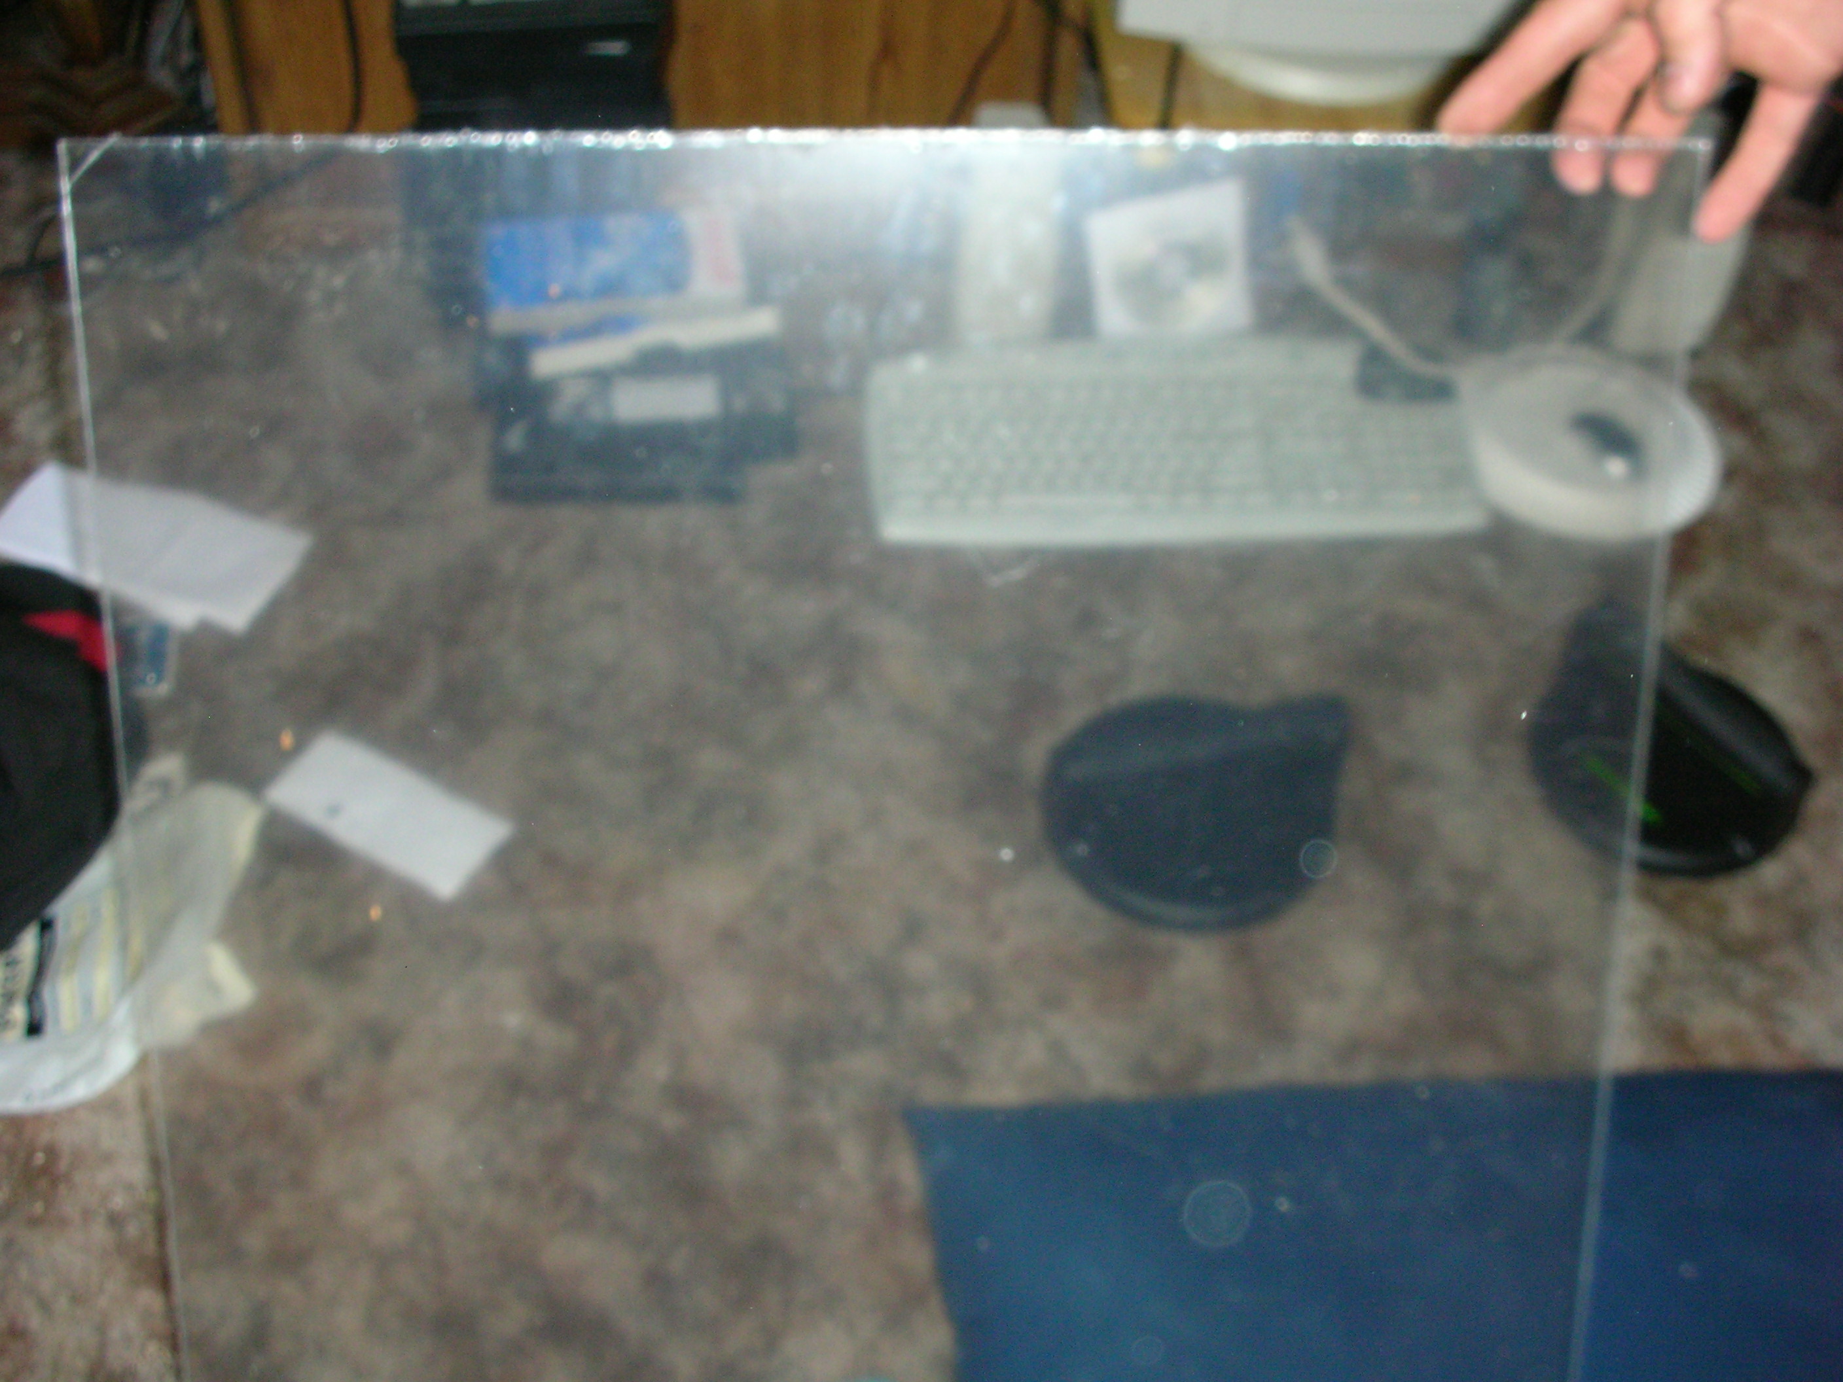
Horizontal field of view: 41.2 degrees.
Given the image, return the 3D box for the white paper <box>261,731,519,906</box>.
[{"bbox_3d":[-0.356,0.079,1.631,0.158,0.008,0.070,25,53,20],"label":"white paper"}]

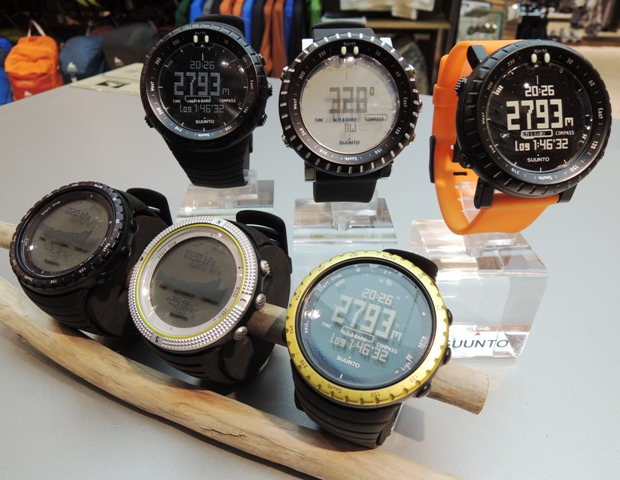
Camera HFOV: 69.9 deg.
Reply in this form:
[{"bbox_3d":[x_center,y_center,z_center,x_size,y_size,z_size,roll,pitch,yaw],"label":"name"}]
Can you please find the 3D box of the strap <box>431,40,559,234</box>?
[{"bbox_3d":[0.068,-0.039,0.171,0.025,0.073,0.057,-3,2,-3],"label":"strap"}]

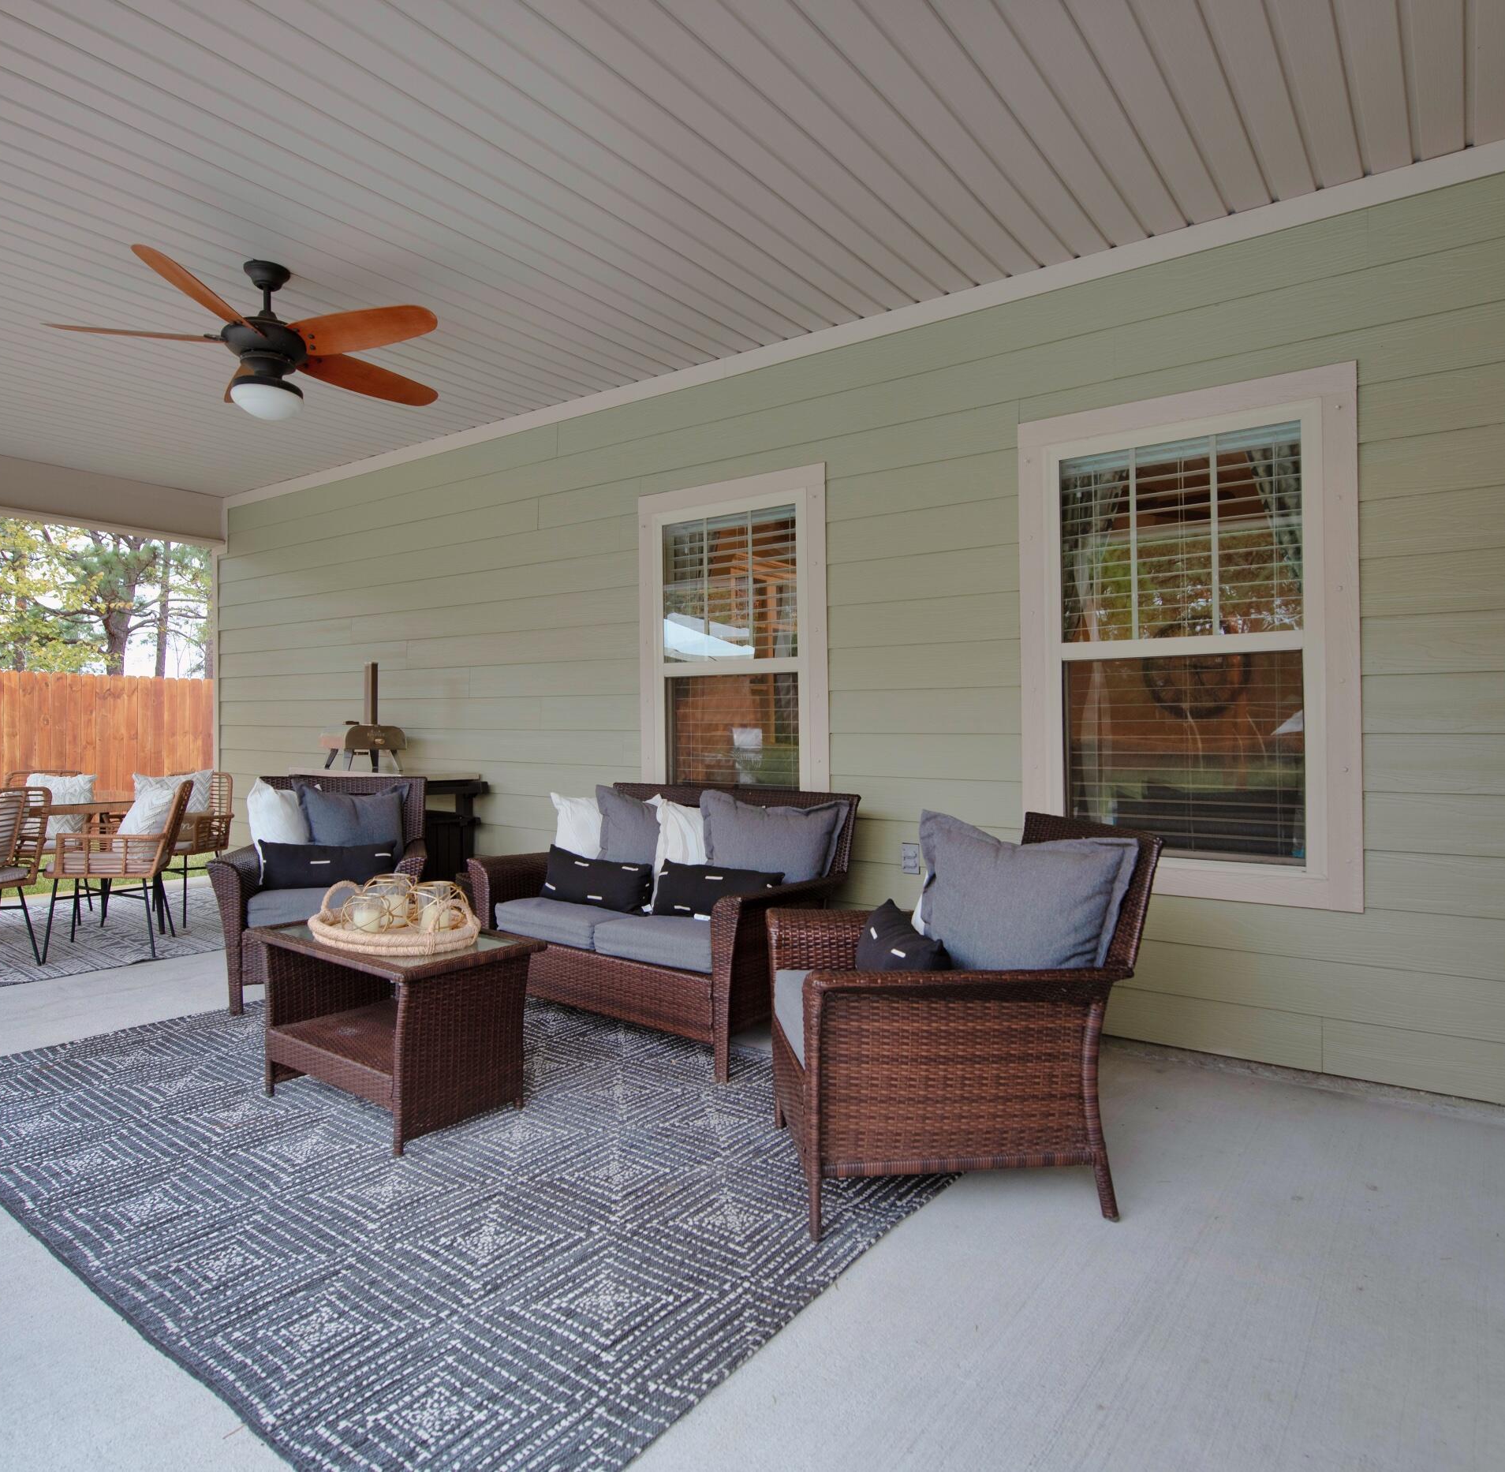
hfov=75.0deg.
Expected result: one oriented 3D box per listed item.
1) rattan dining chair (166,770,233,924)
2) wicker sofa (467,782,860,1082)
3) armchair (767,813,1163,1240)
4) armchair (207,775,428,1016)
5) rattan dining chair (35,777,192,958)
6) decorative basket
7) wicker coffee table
[{"bbox_3d":[-3.463,0.661,5.800,0.580,0.840,0.580,0,1,1],"label":"rattan dining chair"},{"bbox_3d":[-0.378,0.666,3.840,1.420,0.870,0.830,0,1,36],"label":"wicker sofa"},{"bbox_3d":[0.502,0.679,2.529,0.840,0.875,0.820,0,1,-8],"label":"armchair"},{"bbox_3d":[-1.851,0.660,4.377,0.820,0.875,0.840,0,1,-7],"label":"armchair"},{"bbox_3d":[-3.235,0.672,5.010,0.575,0.840,0.580,0,1,-18],"label":"rattan dining chair"},{"bbox_3d":[-1.101,0.535,2.998,0.520,0.170,0.520,0,1,0],"label":"decorative basket"},{"bbox_3d":[-1.097,0.868,2.982,0.880,0.495,0.460,0,1,38],"label":"wicker coffee table"}]

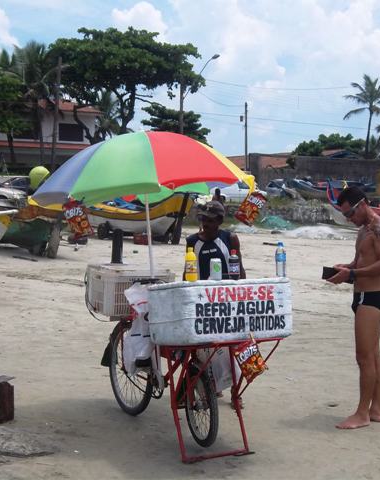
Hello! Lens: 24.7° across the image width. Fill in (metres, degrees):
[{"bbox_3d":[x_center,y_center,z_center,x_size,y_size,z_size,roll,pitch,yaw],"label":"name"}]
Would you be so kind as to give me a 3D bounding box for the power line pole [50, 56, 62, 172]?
[{"bbox_3d":[-8.386,-7.557,54.731,0.300,8.200,0.300,3,2,0],"label":"power line pole"}]

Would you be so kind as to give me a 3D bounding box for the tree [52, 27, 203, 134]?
[{"bbox_3d":[-4.603,-9.832,64.000,11.000,11.600,9.500,0,2,0],"label":"tree"}]

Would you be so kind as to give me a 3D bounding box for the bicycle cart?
[{"bbox_3d":[-0.149,0.745,5.855,0.720,1.100,1.850,-1,3,-29],"label":"bicycle cart"}]

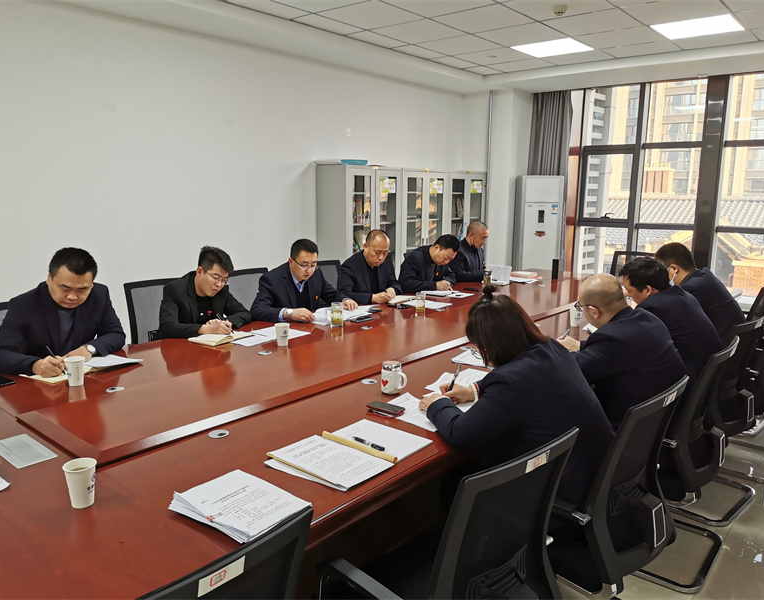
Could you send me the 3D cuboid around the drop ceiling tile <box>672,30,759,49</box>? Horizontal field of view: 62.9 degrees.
[{"bbox_3d":[2.803,-2.192,5.255,0.600,0.018,0.467,9,13,39],"label":"drop ceiling tile"}]

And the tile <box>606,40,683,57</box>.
[{"bbox_3d":[2.339,-2.260,5.623,0.600,0.020,0.456,9,13,39],"label":"tile"}]

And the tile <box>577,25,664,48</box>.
[{"bbox_3d":[2.001,-2.194,5.223,0.600,0.020,0.600,9,13,39],"label":"tile"}]

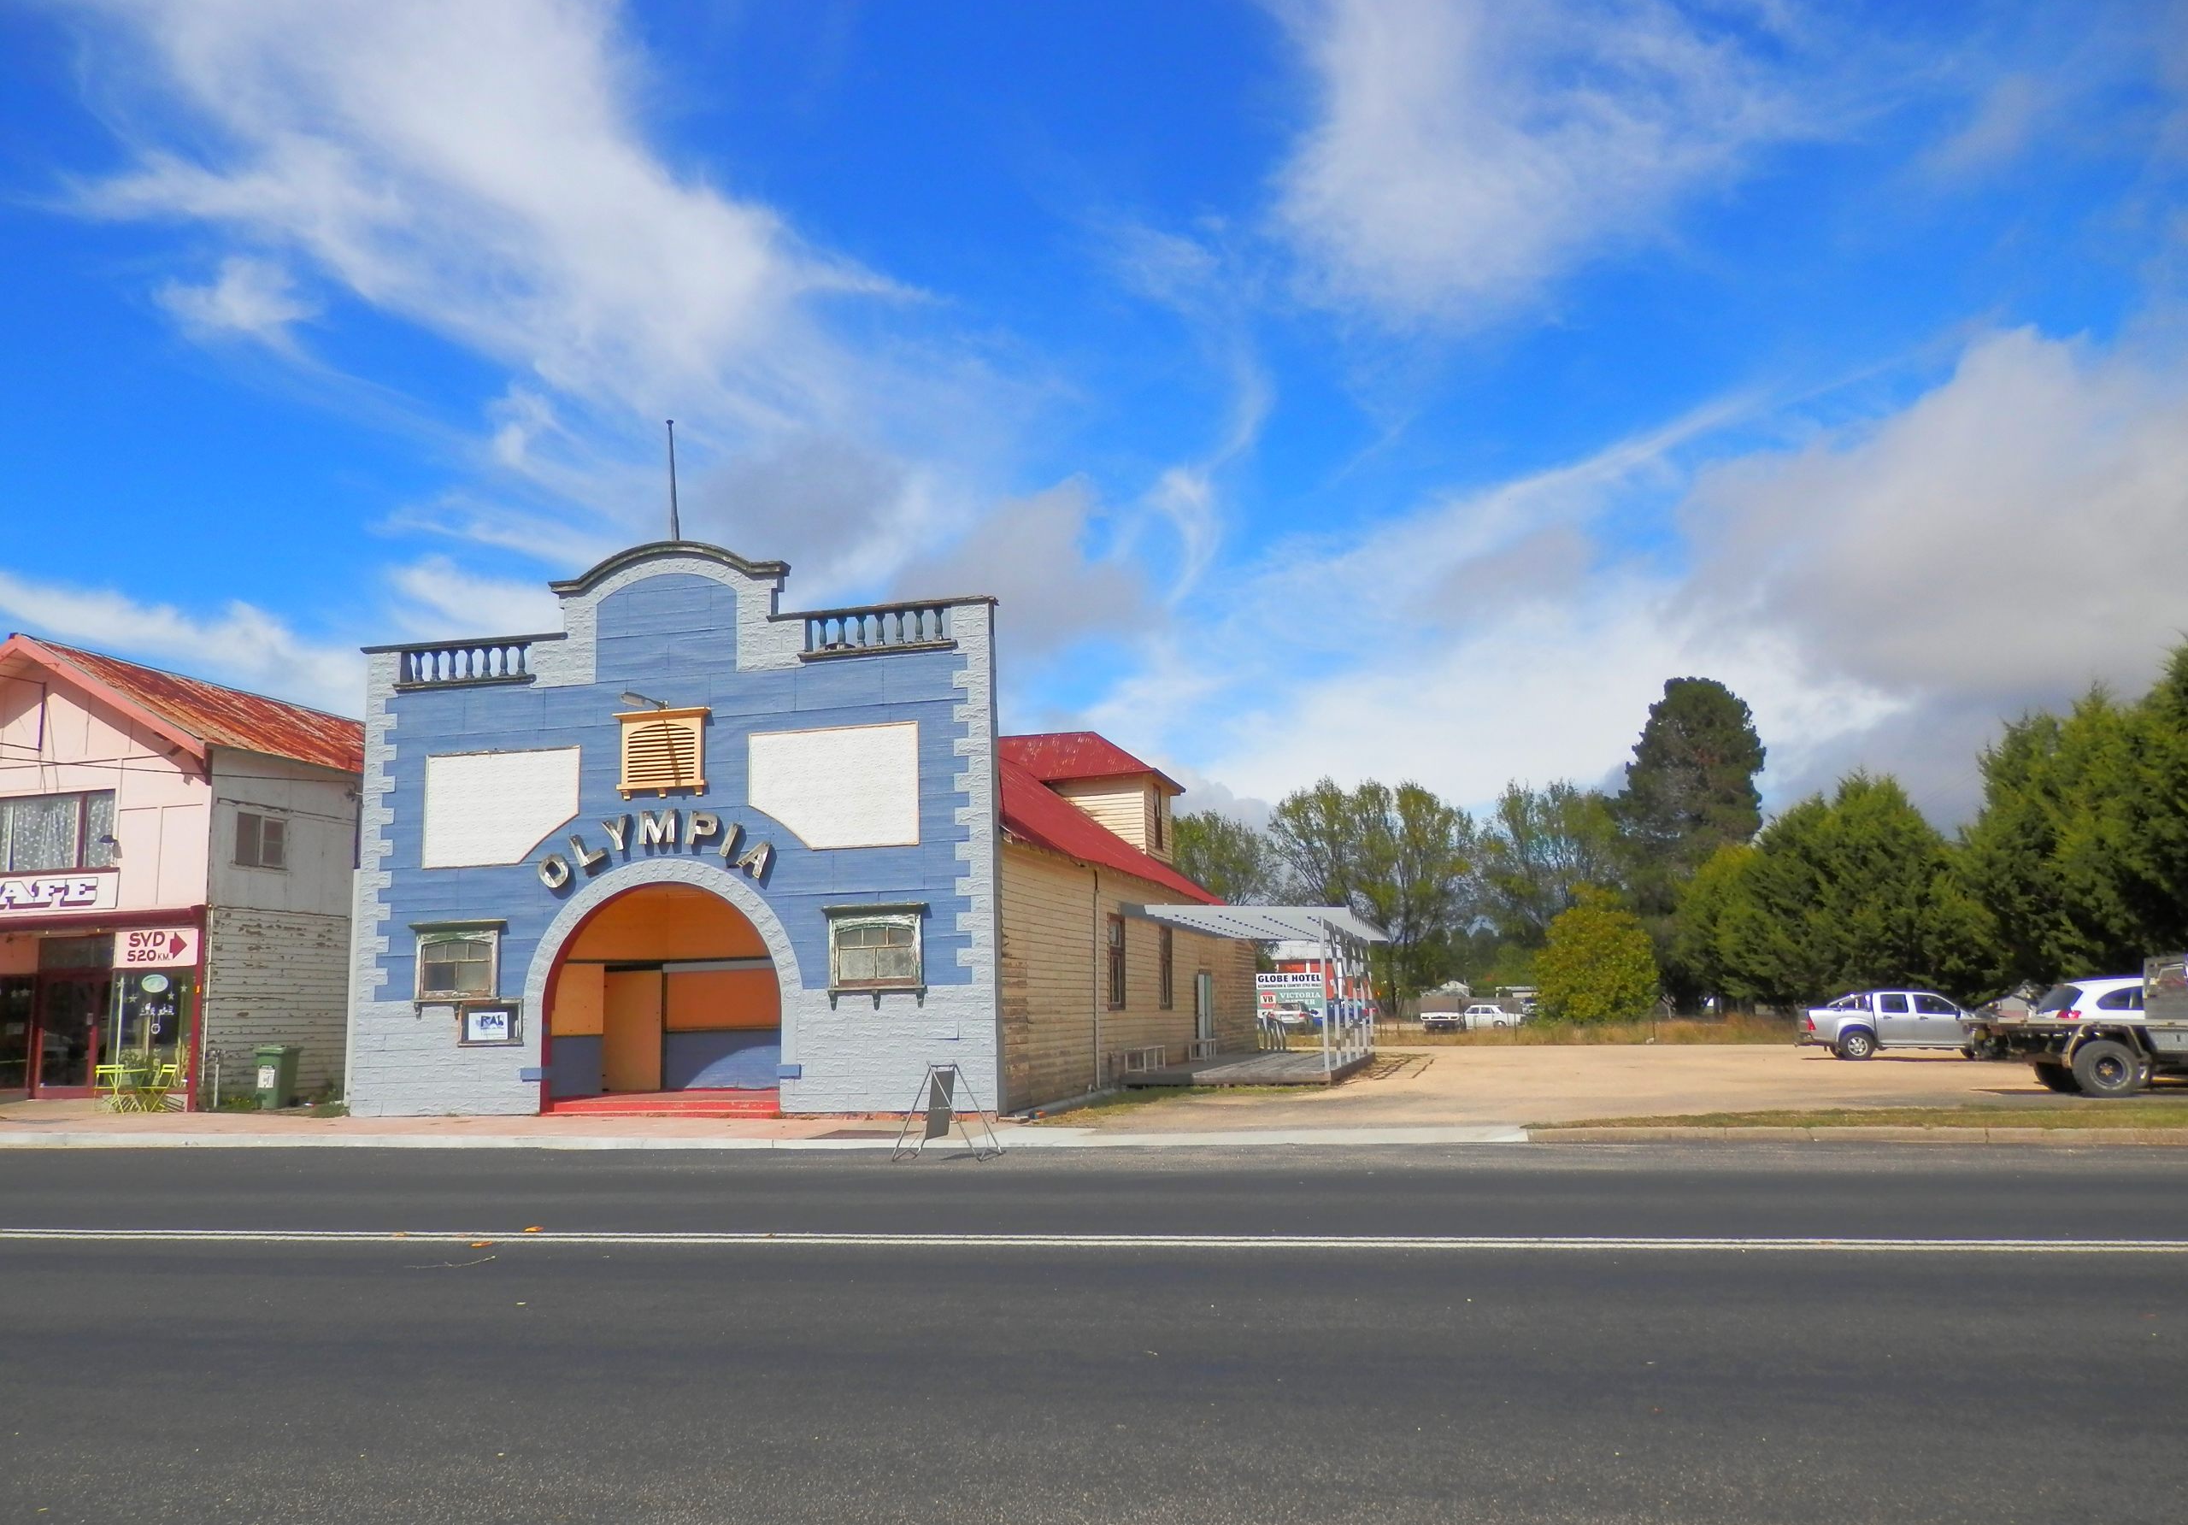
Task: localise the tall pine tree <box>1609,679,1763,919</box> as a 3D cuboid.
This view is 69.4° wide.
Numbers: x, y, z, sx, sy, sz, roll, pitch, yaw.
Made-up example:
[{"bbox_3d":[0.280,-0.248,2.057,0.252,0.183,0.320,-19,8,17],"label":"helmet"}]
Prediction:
[{"bbox_3d":[49.222,6.549,127.872,12.657,27.363,12.657,-4,-9,13],"label":"tall pine tree"}]

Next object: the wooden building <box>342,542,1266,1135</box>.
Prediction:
[{"bbox_3d":[-4.081,3.061,40.790,11.948,9.888,28.500,-4,-9,13],"label":"wooden building"}]

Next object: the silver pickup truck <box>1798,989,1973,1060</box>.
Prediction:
[{"bbox_3d":[21.773,7.077,42.655,5.050,1.750,1.800,-4,-9,13],"label":"silver pickup truck"}]

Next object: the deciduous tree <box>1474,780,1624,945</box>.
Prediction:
[{"bbox_3d":[34.247,10.071,116.625,11.233,17.682,11.233,-4,-9,13],"label":"deciduous tree"}]

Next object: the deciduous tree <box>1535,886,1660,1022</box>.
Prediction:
[{"bbox_3d":[23.662,9.112,73.479,5.764,6.700,5.764,-4,-9,13],"label":"deciduous tree"}]

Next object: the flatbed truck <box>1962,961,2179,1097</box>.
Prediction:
[{"bbox_3d":[15.897,3.878,23.379,5.200,1.950,1.850,-3,-9,14],"label":"flatbed truck"}]

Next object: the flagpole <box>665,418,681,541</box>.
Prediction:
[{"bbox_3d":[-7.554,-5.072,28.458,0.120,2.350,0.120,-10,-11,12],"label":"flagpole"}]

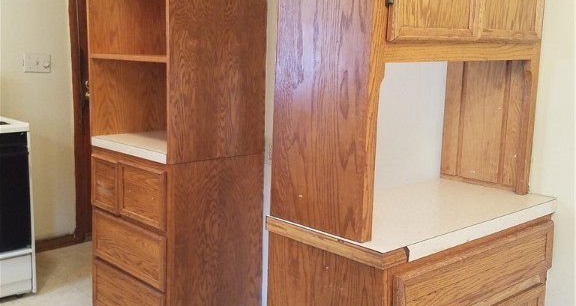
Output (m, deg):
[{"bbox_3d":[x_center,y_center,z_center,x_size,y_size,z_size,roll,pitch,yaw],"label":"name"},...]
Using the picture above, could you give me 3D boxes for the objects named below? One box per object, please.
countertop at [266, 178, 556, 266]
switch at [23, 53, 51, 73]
[{"bbox_3d":[0.366,0.161,1.542,0.823,0.040,0.353,-6,11,-43],"label":"countertop"},{"bbox_3d":[-1.581,-0.568,3.649,0.168,0.118,0.020,-6,11,-43],"label":"switch"}]

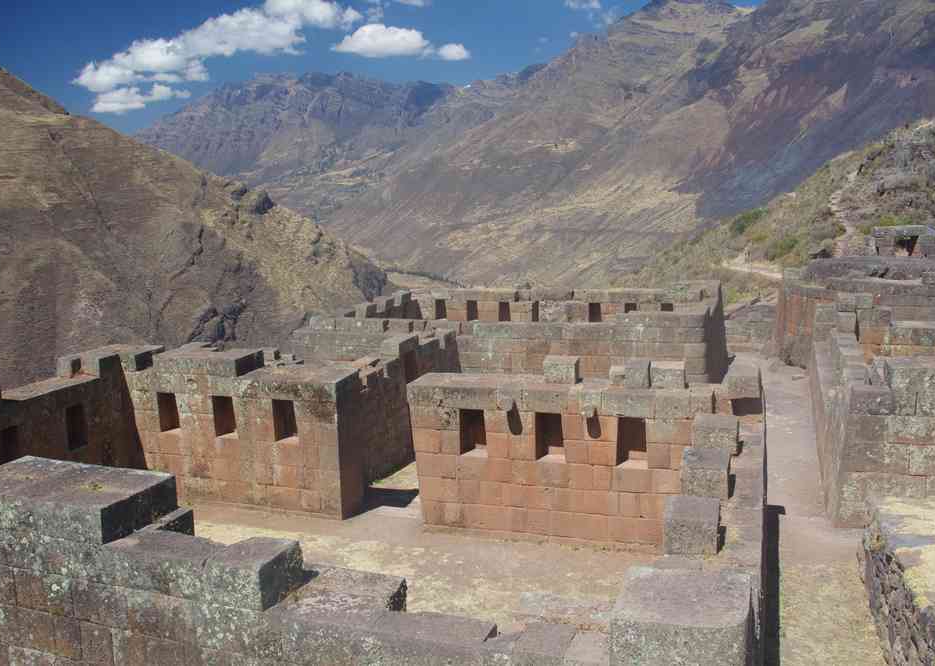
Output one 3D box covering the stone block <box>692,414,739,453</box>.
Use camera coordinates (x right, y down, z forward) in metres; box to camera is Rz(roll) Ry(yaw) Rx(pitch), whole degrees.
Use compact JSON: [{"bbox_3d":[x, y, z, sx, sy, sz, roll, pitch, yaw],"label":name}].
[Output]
[{"bbox_3d":[3.307,1.355,11.055,0.559,0.314,0.666,1,12,20],"label":"stone block"}]

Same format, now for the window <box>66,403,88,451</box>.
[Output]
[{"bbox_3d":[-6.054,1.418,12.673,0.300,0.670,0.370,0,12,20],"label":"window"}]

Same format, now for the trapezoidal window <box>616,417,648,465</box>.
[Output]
[{"bbox_3d":[2.386,1.505,11.930,0.451,0.730,0.372,1,12,20],"label":"trapezoidal window"}]

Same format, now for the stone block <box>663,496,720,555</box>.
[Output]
[{"bbox_3d":[2.780,2.381,10.281,0.637,0.431,0.745,1,12,20],"label":"stone block"}]

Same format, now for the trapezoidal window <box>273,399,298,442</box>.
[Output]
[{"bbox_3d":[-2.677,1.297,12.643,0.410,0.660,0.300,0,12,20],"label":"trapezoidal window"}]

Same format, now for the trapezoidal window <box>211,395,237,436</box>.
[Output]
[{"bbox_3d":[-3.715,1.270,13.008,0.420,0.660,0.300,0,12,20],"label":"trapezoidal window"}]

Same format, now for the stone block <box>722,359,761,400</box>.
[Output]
[{"bbox_3d":[3.840,0.656,11.669,0.490,0.304,0.833,1,12,20],"label":"stone block"}]

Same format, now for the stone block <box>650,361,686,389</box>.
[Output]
[{"bbox_3d":[2.913,0.609,12.029,0.480,0.289,0.451,1,12,20],"label":"stone block"}]

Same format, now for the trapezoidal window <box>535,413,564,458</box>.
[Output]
[{"bbox_3d":[1.260,1.491,12.345,0.446,0.735,0.372,1,12,20],"label":"trapezoidal window"}]

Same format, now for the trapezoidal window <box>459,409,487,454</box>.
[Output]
[{"bbox_3d":[0.120,1.367,11.692,0.420,0.670,0.310,0,12,20],"label":"trapezoidal window"}]

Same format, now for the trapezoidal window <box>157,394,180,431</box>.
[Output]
[{"bbox_3d":[-5.118,1.350,14.608,0.461,0.720,0.372,1,12,22],"label":"trapezoidal window"}]

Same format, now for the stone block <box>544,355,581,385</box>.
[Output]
[{"bbox_3d":[1.311,0.509,11.484,0.440,0.310,0.380,0,12,20],"label":"stone block"}]

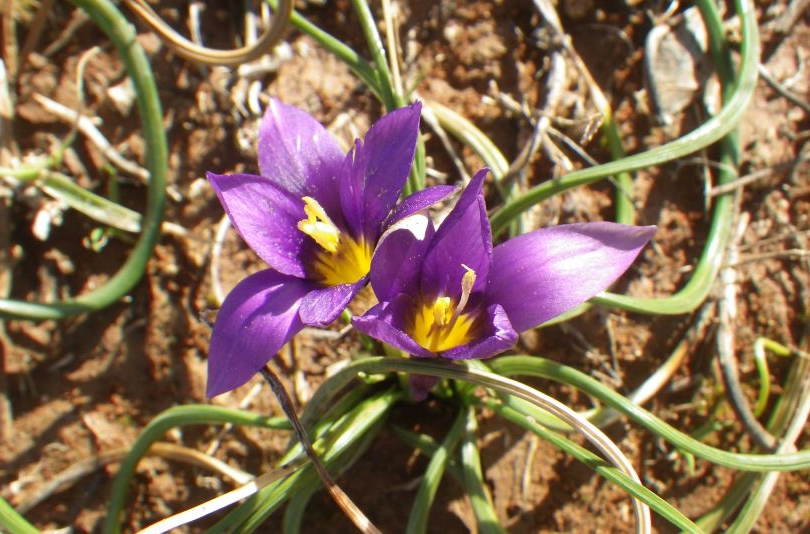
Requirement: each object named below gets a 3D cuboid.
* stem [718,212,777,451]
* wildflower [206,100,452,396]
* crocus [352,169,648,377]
[{"bbox_3d":[0.080,0.013,0.203,0.011,0.005,0.064,5,57,3],"label":"stem"},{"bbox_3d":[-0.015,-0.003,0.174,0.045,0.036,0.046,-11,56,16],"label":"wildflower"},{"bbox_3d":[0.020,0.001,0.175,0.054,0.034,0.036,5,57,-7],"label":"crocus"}]

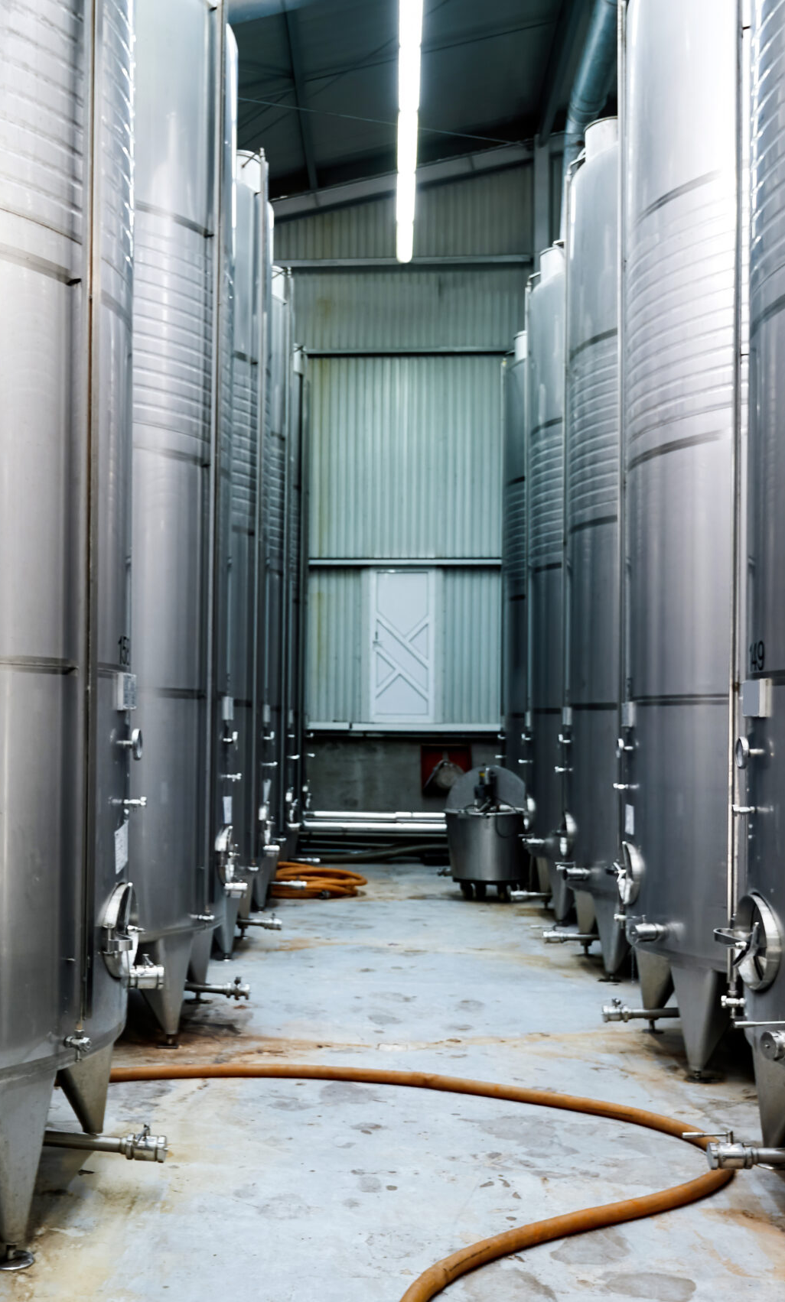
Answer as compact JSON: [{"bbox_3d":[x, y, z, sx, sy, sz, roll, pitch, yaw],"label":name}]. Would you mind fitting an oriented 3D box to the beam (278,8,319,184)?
[{"bbox_3d":[-0.975,-5.860,13.800,0.110,0.170,4.800,0,-2,0],"label":"beam"}]

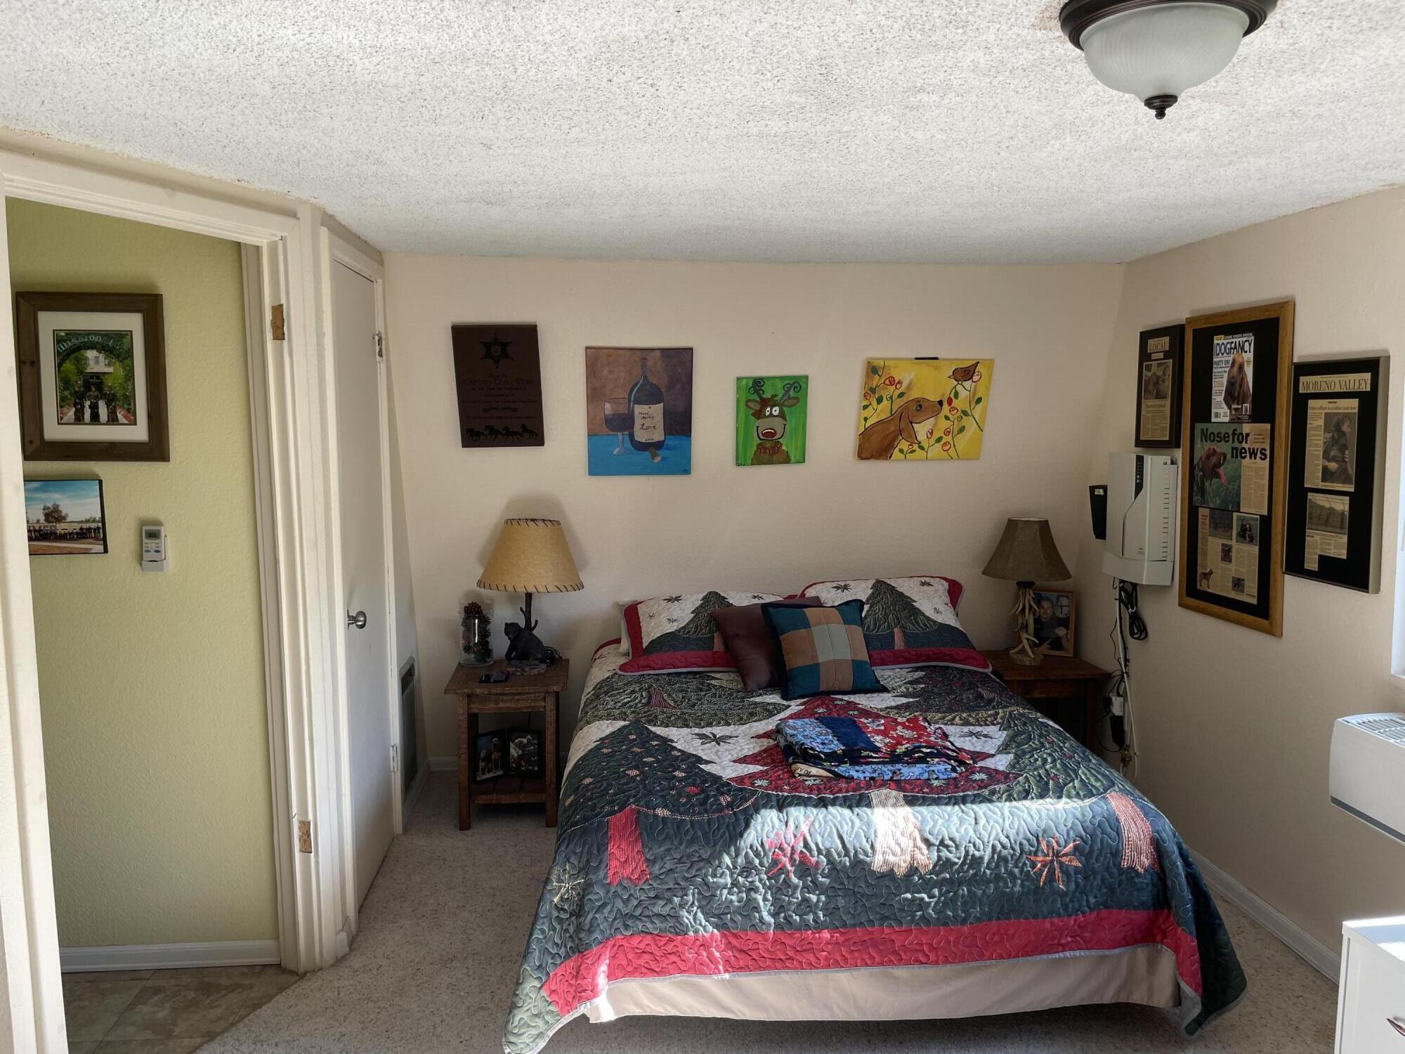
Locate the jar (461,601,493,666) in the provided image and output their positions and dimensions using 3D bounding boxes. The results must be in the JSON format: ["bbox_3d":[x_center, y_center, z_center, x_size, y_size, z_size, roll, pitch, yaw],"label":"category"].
[{"bbox_3d":[-0.910,0.427,4.248,0.133,0.236,0.133,0,7,-5],"label":"jar"}]

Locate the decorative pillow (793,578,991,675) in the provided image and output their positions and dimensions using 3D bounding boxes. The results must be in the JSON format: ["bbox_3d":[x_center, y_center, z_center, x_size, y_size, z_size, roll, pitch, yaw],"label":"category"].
[{"bbox_3d":[0.733,0.386,4.218,0.730,0.450,0.180,0,-38,-2],"label":"decorative pillow"}]

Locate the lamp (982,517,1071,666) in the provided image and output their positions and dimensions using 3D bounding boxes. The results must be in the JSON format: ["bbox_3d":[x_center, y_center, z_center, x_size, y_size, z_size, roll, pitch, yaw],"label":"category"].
[{"bbox_3d":[1.312,0.262,4.267,0.360,0.572,0.360,0,7,-5],"label":"lamp"}]

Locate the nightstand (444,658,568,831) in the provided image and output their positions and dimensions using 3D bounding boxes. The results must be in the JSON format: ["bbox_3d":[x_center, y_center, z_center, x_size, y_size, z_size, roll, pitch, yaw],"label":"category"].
[{"bbox_3d":[-0.736,0.837,4.089,0.440,0.540,0.445,0,7,-5],"label":"nightstand"}]

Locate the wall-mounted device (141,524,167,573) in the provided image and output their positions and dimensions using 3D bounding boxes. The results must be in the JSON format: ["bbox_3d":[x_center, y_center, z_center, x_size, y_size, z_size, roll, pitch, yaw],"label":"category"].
[{"bbox_3d":[-1.466,0.054,2.816,0.060,0.137,0.030,0,7,-5],"label":"wall-mounted device"}]

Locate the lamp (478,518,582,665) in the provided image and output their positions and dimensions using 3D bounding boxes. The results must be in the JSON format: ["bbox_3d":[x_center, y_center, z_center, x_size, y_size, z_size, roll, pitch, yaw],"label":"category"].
[{"bbox_3d":[-0.669,0.270,4.101,0.410,0.585,0.410,0,7,-5],"label":"lamp"}]

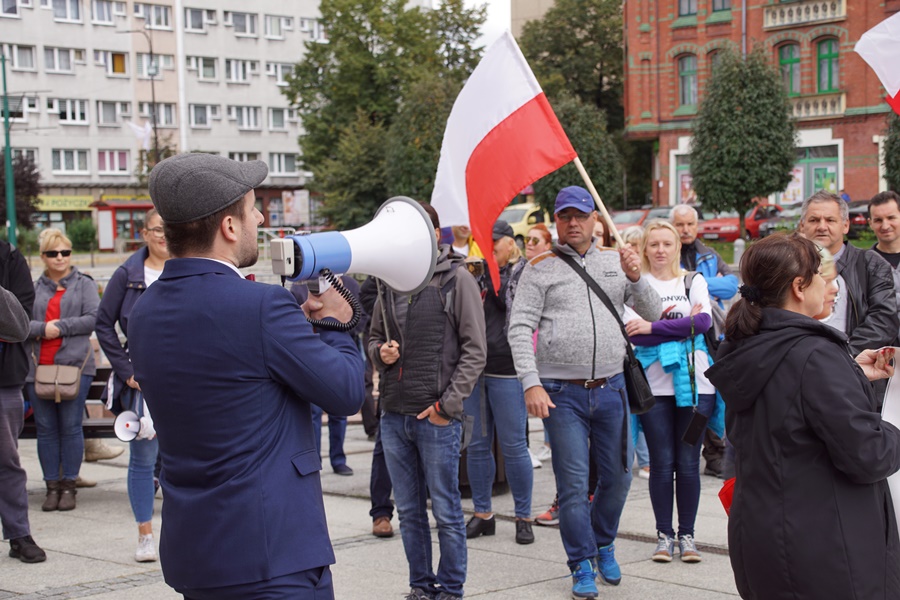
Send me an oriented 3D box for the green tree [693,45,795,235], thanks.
[{"bbox_3d":[8.923,-4.728,57.000,3.150,5.950,3.150,-1,3,0],"label":"green tree"}]

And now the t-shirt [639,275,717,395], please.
[{"bbox_3d":[1.078,0.163,9.127,0.430,0.600,0.270,-1,3,6],"label":"t-shirt"}]

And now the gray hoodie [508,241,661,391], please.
[{"bbox_3d":[0.597,0.069,8.328,0.640,0.660,0.380,-2,3,-6],"label":"gray hoodie"}]

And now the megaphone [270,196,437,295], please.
[{"bbox_3d":[-0.251,-0.113,4.350,0.380,0.240,0.235,-7,5,-39],"label":"megaphone"}]

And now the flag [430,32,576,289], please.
[{"bbox_3d":[0.239,-0.623,8.370,0.660,1.150,0.300,-2,3,-6],"label":"flag"}]

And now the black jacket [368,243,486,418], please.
[{"bbox_3d":[-0.100,0.144,8.293,0.500,0.770,0.320,-1,3,14],"label":"black jacket"}]

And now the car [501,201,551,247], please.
[{"bbox_3d":[2.623,-2.587,66.000,1.660,1.580,3.800,1,4,41],"label":"car"}]

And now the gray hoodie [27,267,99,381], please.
[{"bbox_3d":[-2.294,0.139,11.072,0.430,0.660,0.280,-2,3,-3],"label":"gray hoodie"}]

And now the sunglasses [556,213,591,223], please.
[{"bbox_3d":[0.544,-0.367,8.300,0.150,0.045,0.140,-1,3,9],"label":"sunglasses"}]

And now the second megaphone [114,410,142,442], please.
[{"bbox_3d":[-1.551,0.635,9.438,0.165,0.175,0.250,0,-3,24],"label":"second megaphone"}]

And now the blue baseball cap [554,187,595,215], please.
[{"bbox_3d":[0.551,-0.440,8.296,0.180,0.128,0.260,-1,3,9],"label":"blue baseball cap"}]

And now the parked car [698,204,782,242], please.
[{"bbox_3d":[9.650,-2.433,62.500,1.650,1.420,3.900,1,4,44],"label":"parked car"}]

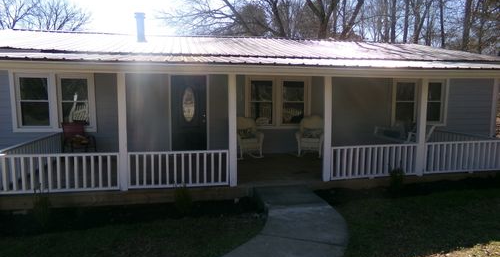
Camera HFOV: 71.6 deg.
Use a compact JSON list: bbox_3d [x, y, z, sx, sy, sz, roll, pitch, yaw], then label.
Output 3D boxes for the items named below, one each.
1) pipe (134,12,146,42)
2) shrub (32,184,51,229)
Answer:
[{"bbox_3d":[-3.306,-3.069,10.548,0.310,0.909,0.310,-1,5,-11],"label":"pipe"},{"bbox_3d":[-2.876,1.079,4.788,0.220,0.635,0.220,-1,5,-11],"label":"shrub"}]

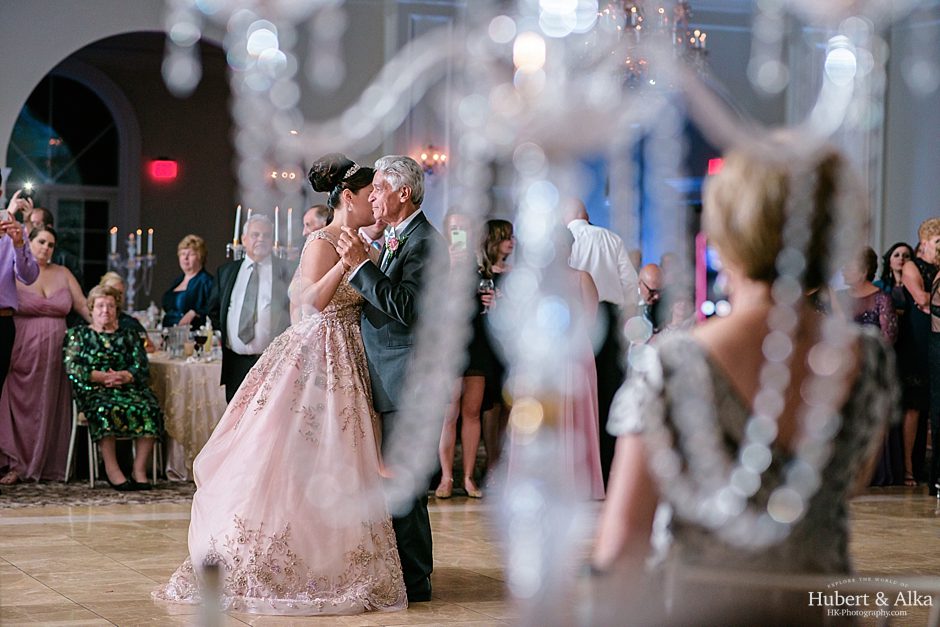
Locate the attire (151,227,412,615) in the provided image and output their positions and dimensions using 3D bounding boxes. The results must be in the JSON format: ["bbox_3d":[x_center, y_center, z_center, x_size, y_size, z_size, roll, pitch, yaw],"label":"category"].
[{"bbox_3d":[-0.747,0.412,8.800,0.960,1.450,0.800,1,1,-2],"label":"attire"}]

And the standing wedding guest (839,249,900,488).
[{"bbox_3d":[2.585,0.332,14.400,0.480,1.540,0.370,2,1,30],"label":"standing wedding guest"}]

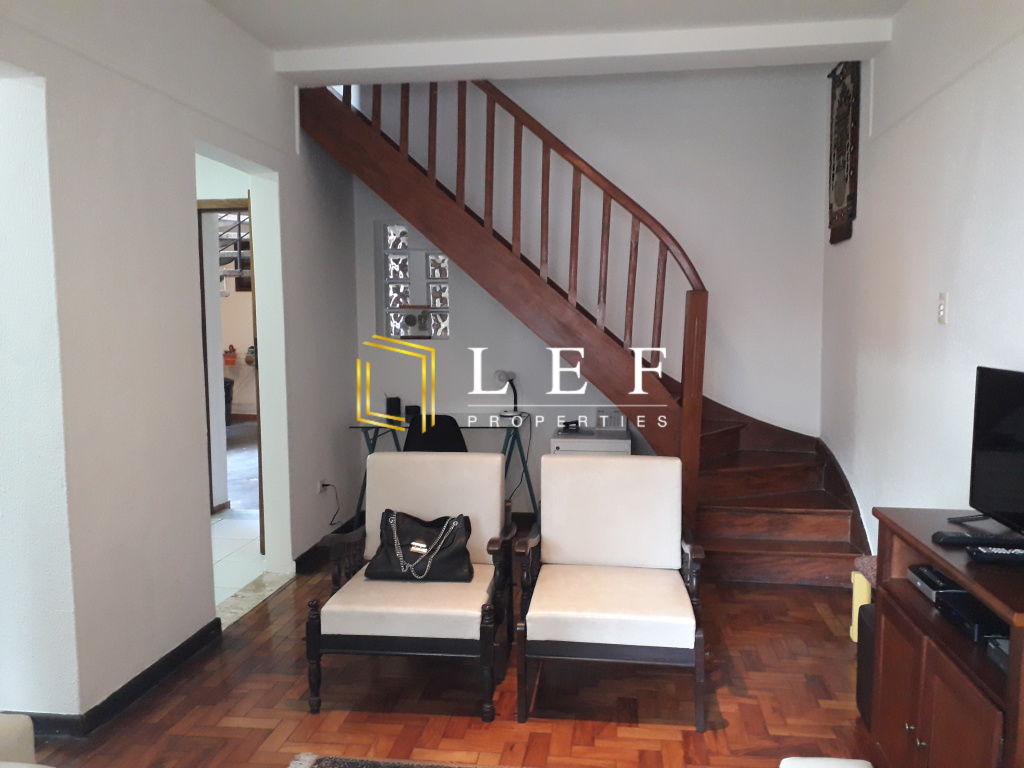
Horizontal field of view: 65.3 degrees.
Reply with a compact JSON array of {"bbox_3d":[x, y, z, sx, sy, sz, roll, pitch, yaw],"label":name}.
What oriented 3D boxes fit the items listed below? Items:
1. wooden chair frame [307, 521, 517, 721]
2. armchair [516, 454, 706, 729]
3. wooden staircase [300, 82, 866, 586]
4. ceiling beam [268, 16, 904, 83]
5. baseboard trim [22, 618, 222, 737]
[{"bbox_3d":[-0.356,0.835,3.173,0.680,0.640,0.770,0,5,7],"label":"wooden chair frame"},{"bbox_3d":[0.369,0.738,3.103,0.660,0.840,0.790,0,5,6],"label":"armchair"},{"bbox_3d":[0.407,-0.363,4.723,3.034,2.736,1.051,1,5,9],"label":"wooden staircase"},{"bbox_3d":[0.291,-1.649,4.010,2.991,0.101,0.300,1,5,9],"label":"ceiling beam"},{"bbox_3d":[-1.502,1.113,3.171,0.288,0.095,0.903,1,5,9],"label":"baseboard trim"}]

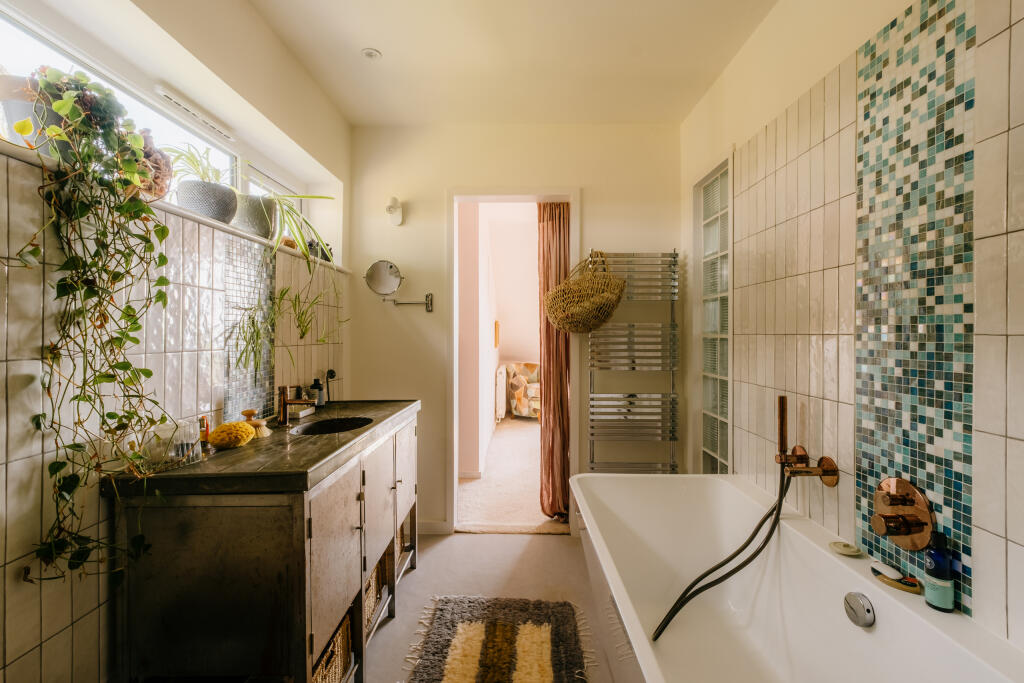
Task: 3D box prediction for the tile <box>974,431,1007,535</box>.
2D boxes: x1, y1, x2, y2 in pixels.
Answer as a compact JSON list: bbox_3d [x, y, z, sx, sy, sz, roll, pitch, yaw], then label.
[{"bbox_3d":[1.016,0.297,0.905,0.010,0.204,0.062,0,1,0],"label":"tile"}]

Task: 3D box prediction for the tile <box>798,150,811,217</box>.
[{"bbox_3d":[0.999,-0.534,1.451,0.010,0.202,0.062,0,1,0],"label":"tile"}]

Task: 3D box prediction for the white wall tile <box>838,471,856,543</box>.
[{"bbox_3d":[0.979,0.485,1.249,0.010,0.200,0.060,0,0,0],"label":"white wall tile"}]

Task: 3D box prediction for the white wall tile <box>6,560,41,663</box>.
[{"bbox_3d":[-1.006,0.540,0.877,0.010,0.200,0.060,0,0,2],"label":"white wall tile"}]

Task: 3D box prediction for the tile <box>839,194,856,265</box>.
[{"bbox_3d":[0.992,-0.325,1.258,0.009,0.202,0.062,0,0,0],"label":"tile"}]

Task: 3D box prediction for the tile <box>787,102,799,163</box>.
[{"bbox_3d":[0.994,-0.736,1.508,0.009,0.202,0.061,0,0,0],"label":"tile"}]

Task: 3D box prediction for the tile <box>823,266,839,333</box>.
[{"bbox_3d":[0.993,-0.123,1.323,0.009,0.202,0.063,0,0,0],"label":"tile"}]

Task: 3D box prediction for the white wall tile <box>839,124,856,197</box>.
[{"bbox_3d":[0.998,-0.531,1.261,0.010,0.202,0.062,0,1,0],"label":"white wall tile"}]

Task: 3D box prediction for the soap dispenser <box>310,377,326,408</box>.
[{"bbox_3d":[-0.899,0.239,1.989,0.050,0.133,0.056,0,0,6],"label":"soap dispenser"}]

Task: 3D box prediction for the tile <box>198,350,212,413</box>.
[{"bbox_3d":[-1.010,0.133,1.397,0.010,0.202,0.062,0,1,0],"label":"tile"}]

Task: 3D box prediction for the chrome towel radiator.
[{"bbox_3d":[0.703,0.205,2.490,0.510,1.460,0.090,0,1,0],"label":"chrome towel radiator"}]

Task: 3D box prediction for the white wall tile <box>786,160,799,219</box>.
[{"bbox_3d":[0.984,-0.528,1.490,0.010,0.200,0.060,0,0,0],"label":"white wall tile"}]

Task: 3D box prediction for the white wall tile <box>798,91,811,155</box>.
[{"bbox_3d":[0.994,-0.735,1.446,0.009,0.202,0.061,0,0,0],"label":"white wall tile"}]

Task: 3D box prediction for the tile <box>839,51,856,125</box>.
[{"bbox_3d":[0.985,-0.729,1.240,0.010,0.200,0.060,0,0,0],"label":"tile"}]

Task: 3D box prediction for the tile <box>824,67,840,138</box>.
[{"bbox_3d":[0.985,-0.730,1.303,0.010,0.200,0.060,0,0,0],"label":"tile"}]

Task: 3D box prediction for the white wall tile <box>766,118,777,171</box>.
[{"bbox_3d":[1.017,-0.752,1.653,0.010,0.204,0.062,0,1,0],"label":"white wall tile"}]

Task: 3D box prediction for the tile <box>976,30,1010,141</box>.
[{"bbox_3d":[0.994,-0.524,0.880,0.010,0.203,0.062,0,1,1],"label":"tile"}]

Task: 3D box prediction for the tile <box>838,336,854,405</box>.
[{"bbox_3d":[0.981,0.081,1.246,0.010,0.200,0.060,0,0,0],"label":"tile"}]

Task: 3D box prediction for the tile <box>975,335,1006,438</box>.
[{"bbox_3d":[0.989,0.088,0.878,0.009,0.202,0.058,0,0,0],"label":"tile"}]

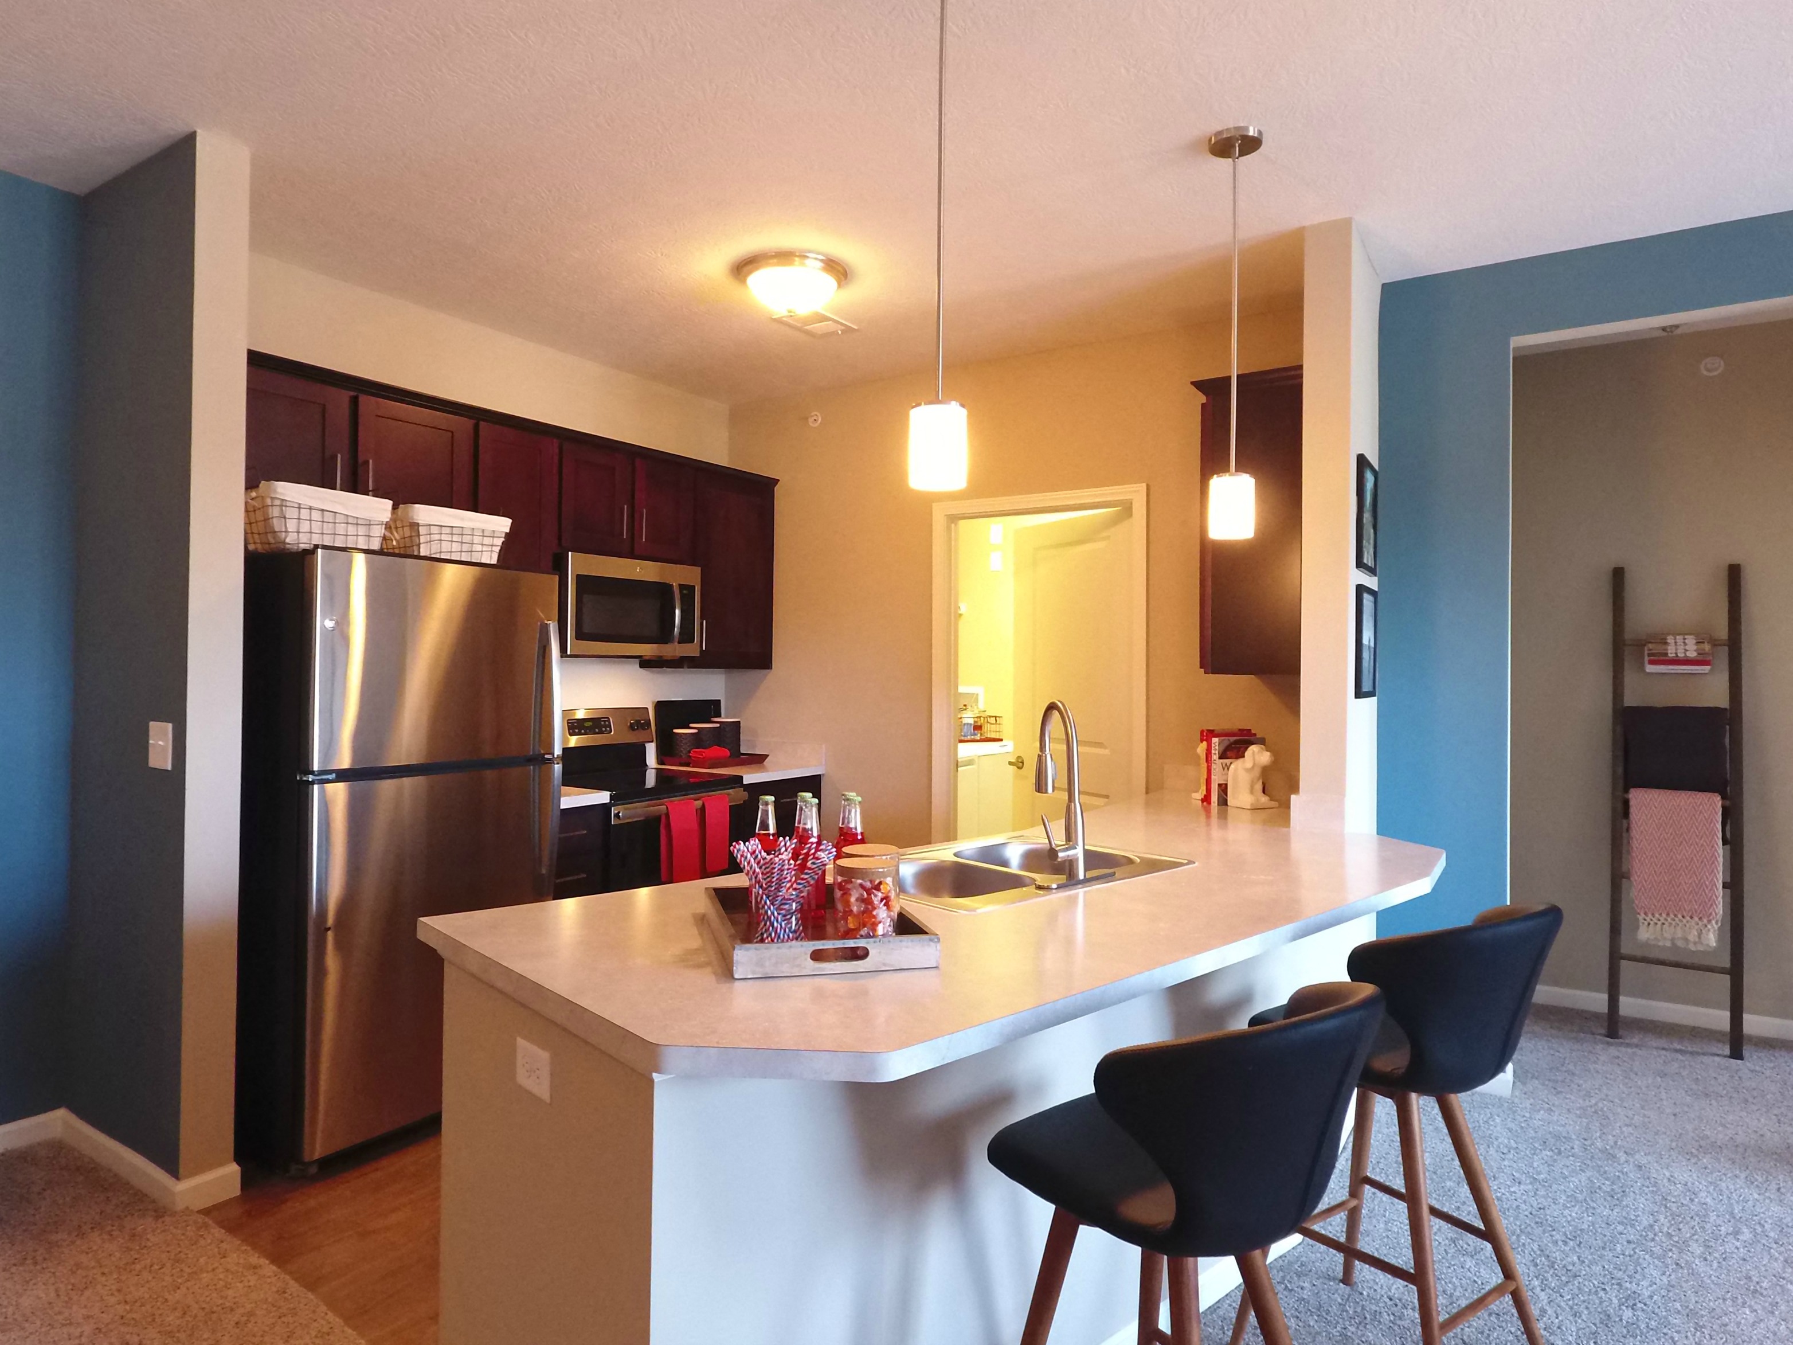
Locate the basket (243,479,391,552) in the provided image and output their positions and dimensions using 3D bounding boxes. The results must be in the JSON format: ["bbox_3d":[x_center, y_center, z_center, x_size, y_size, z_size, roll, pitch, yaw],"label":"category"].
[{"bbox_3d":[-1.683,-0.414,2.963,0.285,0.183,0.335,1,0,33],"label":"basket"}]

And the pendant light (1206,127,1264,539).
[{"bbox_3d":[0.839,-0.829,2.570,0.136,0.994,0.136,1,0,33],"label":"pendant light"}]

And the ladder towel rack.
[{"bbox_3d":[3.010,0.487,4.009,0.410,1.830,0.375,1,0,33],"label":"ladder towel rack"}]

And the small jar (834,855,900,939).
[{"bbox_3d":[-0.048,0.368,1.635,0.100,0.133,0.100,1,0,0],"label":"small jar"}]

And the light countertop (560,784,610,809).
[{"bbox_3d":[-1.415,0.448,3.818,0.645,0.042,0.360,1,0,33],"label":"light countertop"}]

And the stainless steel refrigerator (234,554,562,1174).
[{"bbox_3d":[-1.637,0.508,3.274,0.790,1.685,0.772,1,0,33],"label":"stainless steel refrigerator"}]

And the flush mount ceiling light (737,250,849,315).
[{"bbox_3d":[-0.347,-1.268,3.440,0.372,0.140,0.372,1,0,0],"label":"flush mount ceiling light"}]

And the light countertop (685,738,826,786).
[{"bbox_3d":[-0.755,0.404,4.817,0.645,0.143,0.575,1,0,33],"label":"light countertop"}]

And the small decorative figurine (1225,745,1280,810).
[{"bbox_3d":[1.231,0.354,3.570,0.110,0.213,0.125,1,0,-43],"label":"small decorative figurine"}]

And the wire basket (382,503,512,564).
[{"bbox_3d":[-1.461,-0.411,3.299,0.285,0.183,0.335,1,0,33],"label":"wire basket"}]

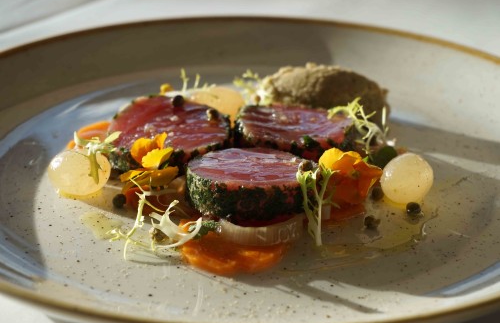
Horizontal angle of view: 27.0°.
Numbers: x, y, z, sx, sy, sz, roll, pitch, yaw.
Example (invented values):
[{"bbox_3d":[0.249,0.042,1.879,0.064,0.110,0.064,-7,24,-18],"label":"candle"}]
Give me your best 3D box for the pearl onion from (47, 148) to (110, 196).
[{"bbox_3d":[-0.064,0.004,0.393,0.024,0.017,0.021,1,25,0],"label":"pearl onion"}]

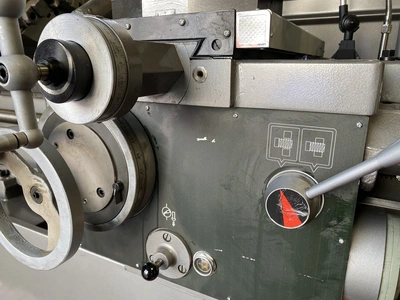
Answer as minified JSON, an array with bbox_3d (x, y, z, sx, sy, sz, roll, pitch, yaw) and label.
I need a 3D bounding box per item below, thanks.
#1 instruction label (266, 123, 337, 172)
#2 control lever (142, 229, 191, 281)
[{"bbox_3d":[0.114,-0.002,0.345,0.073,0.051,0.002,8,13,26],"label":"instruction label"},{"bbox_3d":[-0.061,0.163,0.432,0.078,0.078,0.061,8,13,26],"label":"control lever"}]

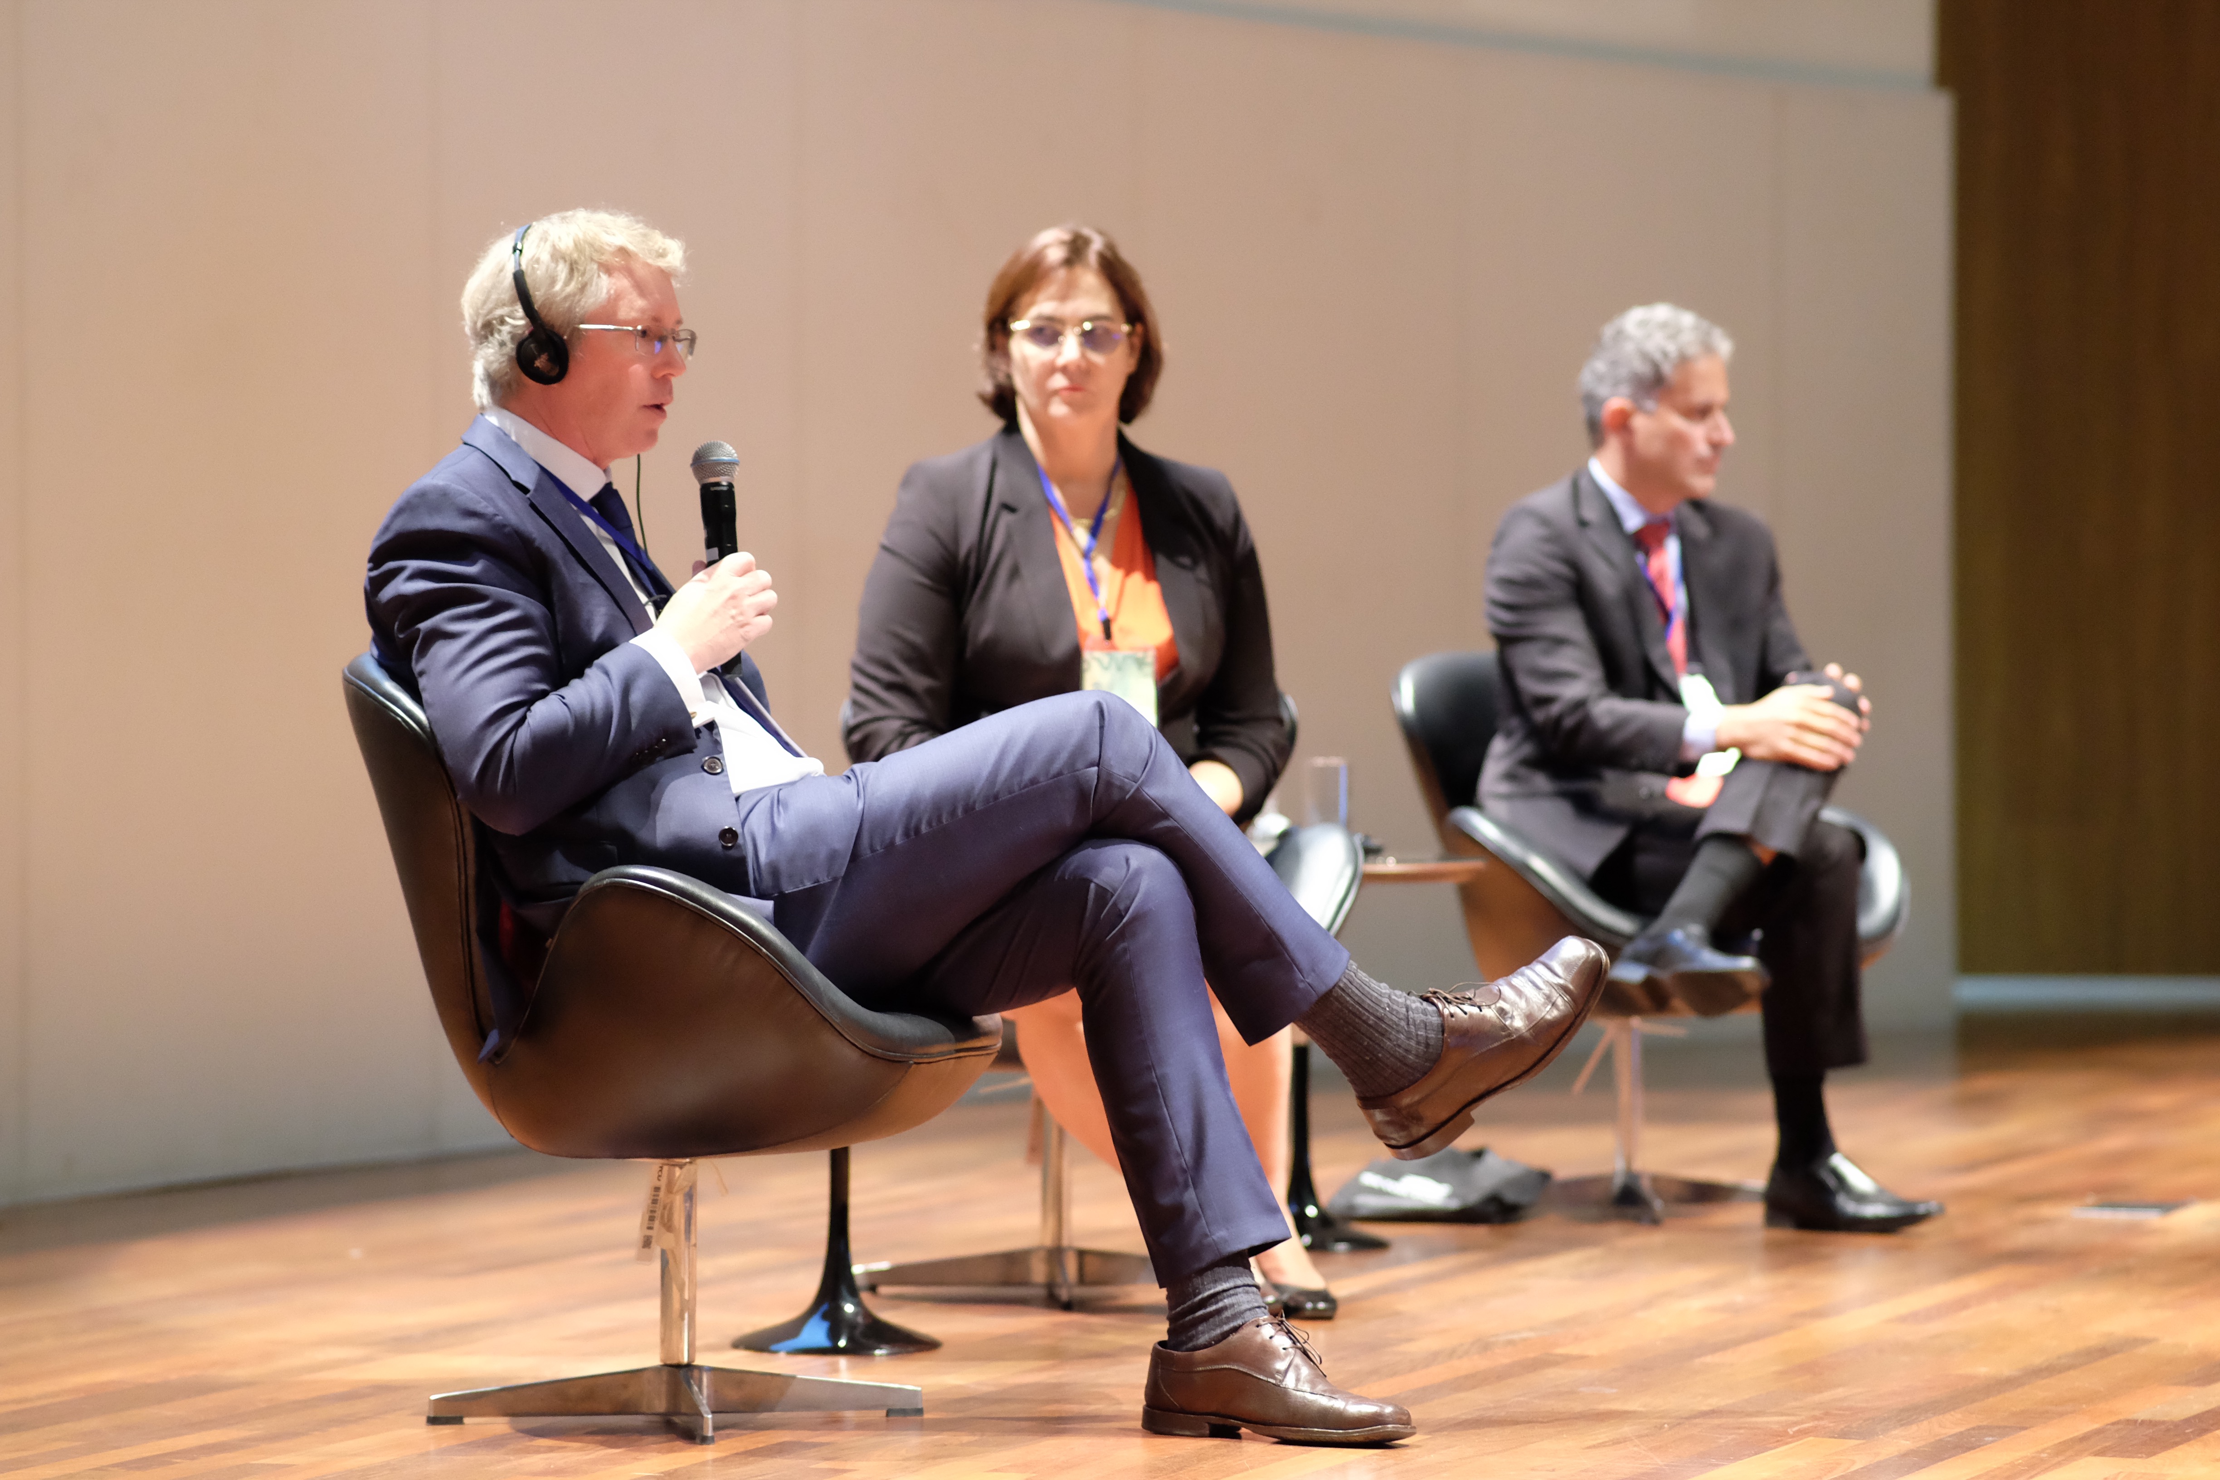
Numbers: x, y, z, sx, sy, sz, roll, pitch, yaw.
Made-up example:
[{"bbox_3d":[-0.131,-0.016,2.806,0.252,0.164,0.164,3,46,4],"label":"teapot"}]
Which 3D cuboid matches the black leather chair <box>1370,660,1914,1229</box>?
[{"bbox_3d":[0.722,0.264,10.950,0.730,0.775,0.680,-1,1,-44],"label":"black leather chair"}]

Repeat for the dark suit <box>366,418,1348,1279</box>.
[{"bbox_3d":[-0.215,0.106,7.920,0.950,0.860,0.560,0,1,18],"label":"dark suit"}]

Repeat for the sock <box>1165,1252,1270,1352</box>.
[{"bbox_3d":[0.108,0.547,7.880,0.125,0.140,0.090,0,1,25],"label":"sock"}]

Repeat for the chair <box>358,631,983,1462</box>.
[{"bbox_3d":[-0.437,0.297,7.970,0.680,0.780,0.730,0,1,15],"label":"chair"}]

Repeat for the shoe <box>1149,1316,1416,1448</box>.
[{"bbox_3d":[0.162,0.634,7.820,0.285,0.120,0.108,0,1,25],"label":"shoe"}]

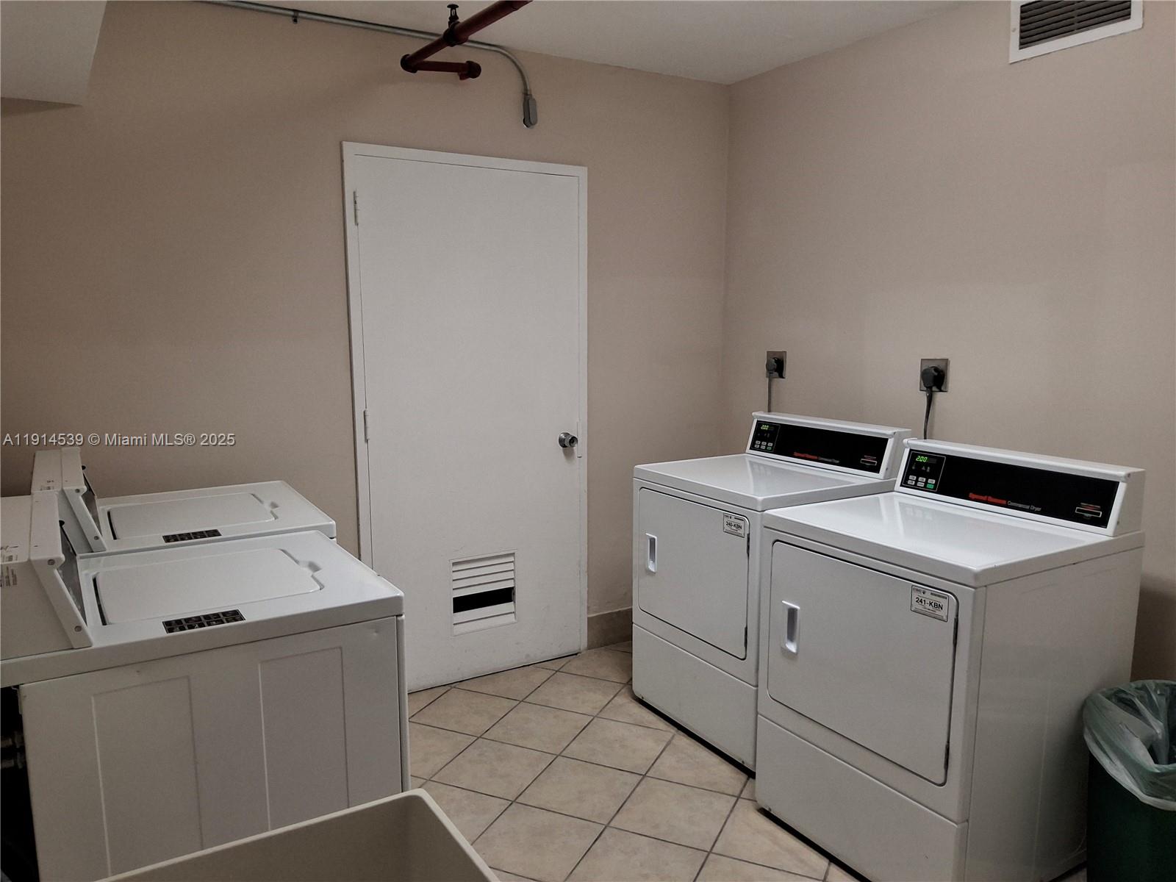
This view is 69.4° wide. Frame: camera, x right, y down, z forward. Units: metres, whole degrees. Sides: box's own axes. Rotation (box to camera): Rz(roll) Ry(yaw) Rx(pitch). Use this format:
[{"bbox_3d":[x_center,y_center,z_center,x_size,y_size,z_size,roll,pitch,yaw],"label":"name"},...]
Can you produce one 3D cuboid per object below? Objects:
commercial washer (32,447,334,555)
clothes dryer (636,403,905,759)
[{"bbox_3d":[-1.171,0.590,2.487,0.711,1.083,0.652,-5,9,-31],"label":"commercial washer"},{"bbox_3d":[0.661,0.489,3.167,0.709,1.087,0.683,-5,9,-32],"label":"clothes dryer"}]

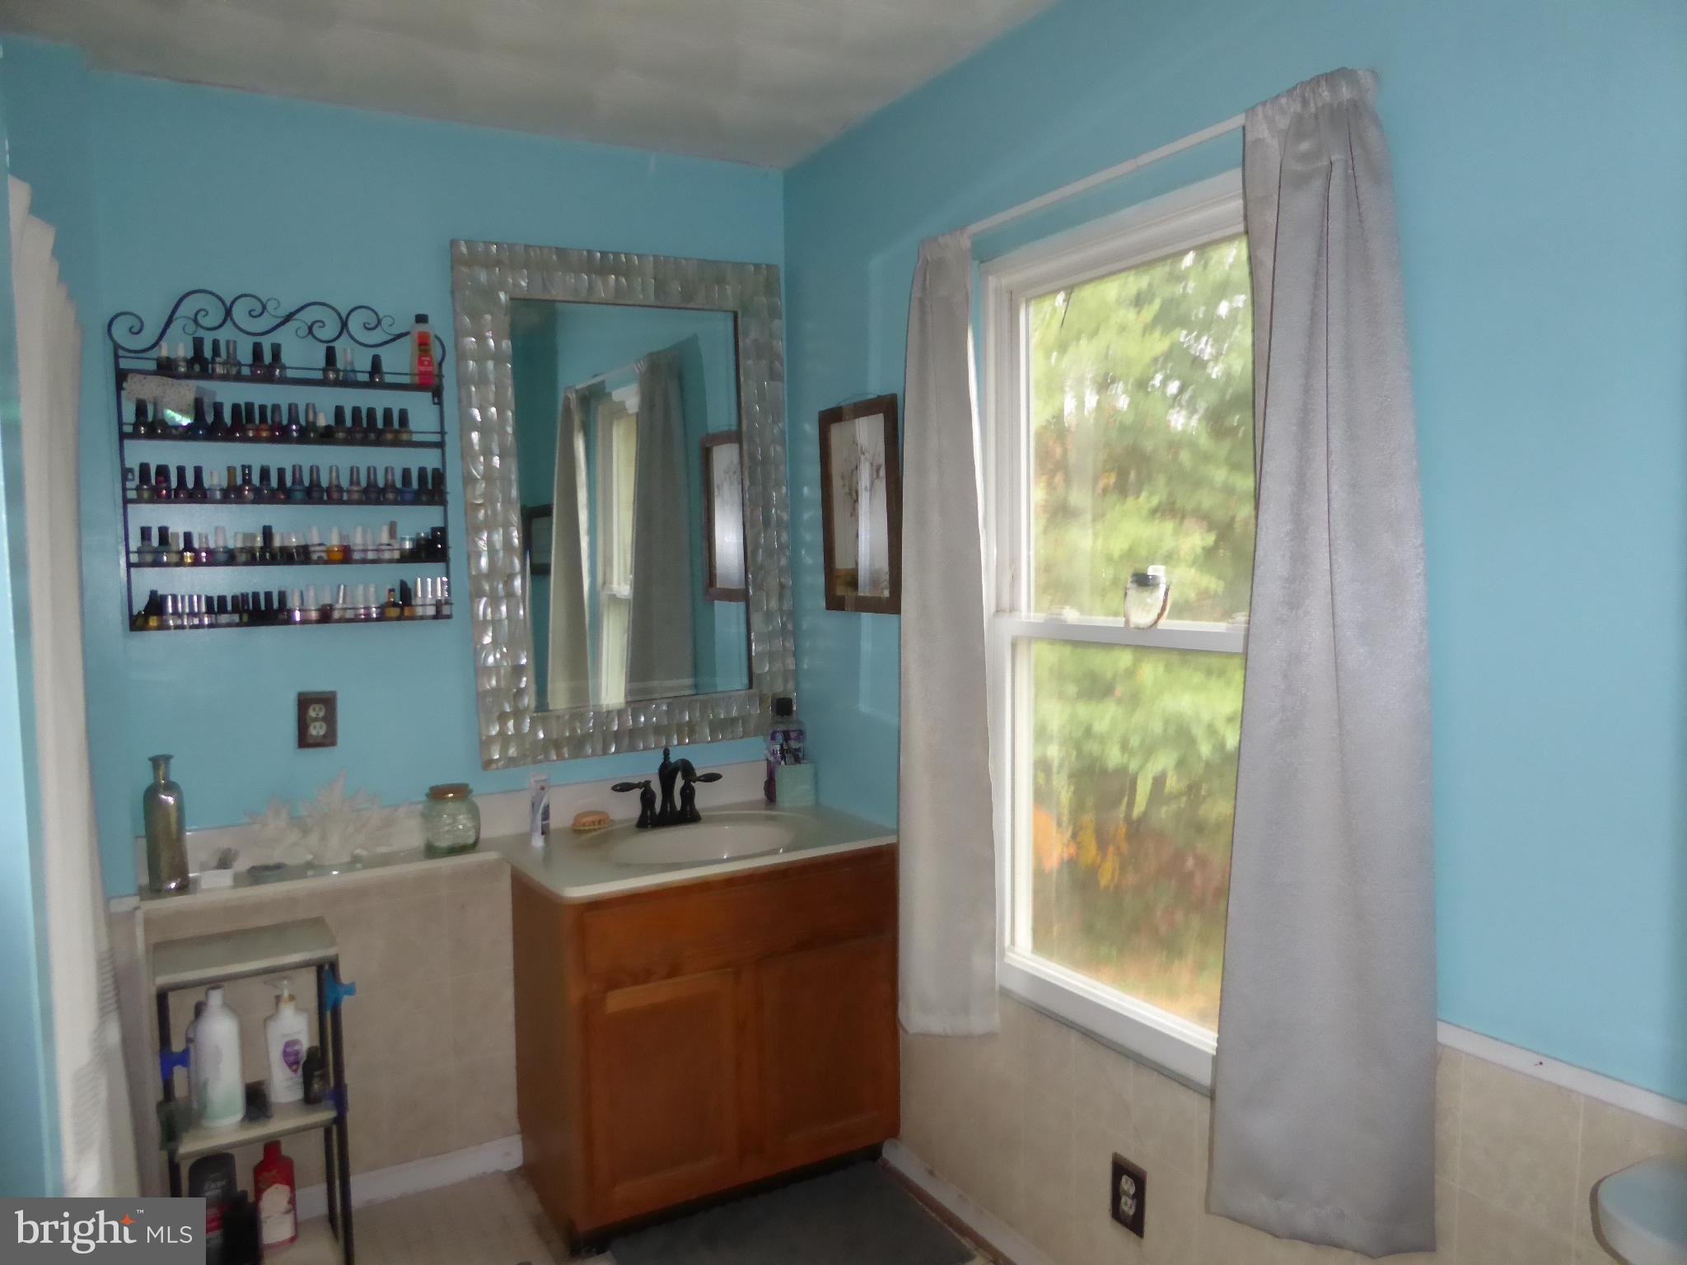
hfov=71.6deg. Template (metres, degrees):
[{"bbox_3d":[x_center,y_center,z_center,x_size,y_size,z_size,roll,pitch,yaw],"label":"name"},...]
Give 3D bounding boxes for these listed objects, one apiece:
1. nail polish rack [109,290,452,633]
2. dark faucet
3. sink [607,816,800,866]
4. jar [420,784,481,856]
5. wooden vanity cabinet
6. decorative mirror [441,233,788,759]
[{"bbox_3d":[-1.162,-0.357,2.467,0.628,0.683,0.057,-4,4,-30],"label":"nail polish rack"},{"bbox_3d":[-0.408,0.373,2.803,0.280,0.182,0.180,-4,4,-30],"label":"dark faucet"},{"bbox_3d":[-0.311,0.539,2.634,0.452,0.138,0.330,-4,4,-30],"label":"sink"},{"bbox_3d":[-0.879,0.414,2.612,0.128,0.153,0.128,-4,4,-30],"label":"jar"},{"bbox_3d":[-0.336,0.846,2.725,0.773,0.709,0.535,-4,4,-30],"label":"wooden vanity cabinet"},{"bbox_3d":[-0.504,-0.307,2.847,0.809,1.185,0.035,-5,7,-30],"label":"decorative mirror"}]

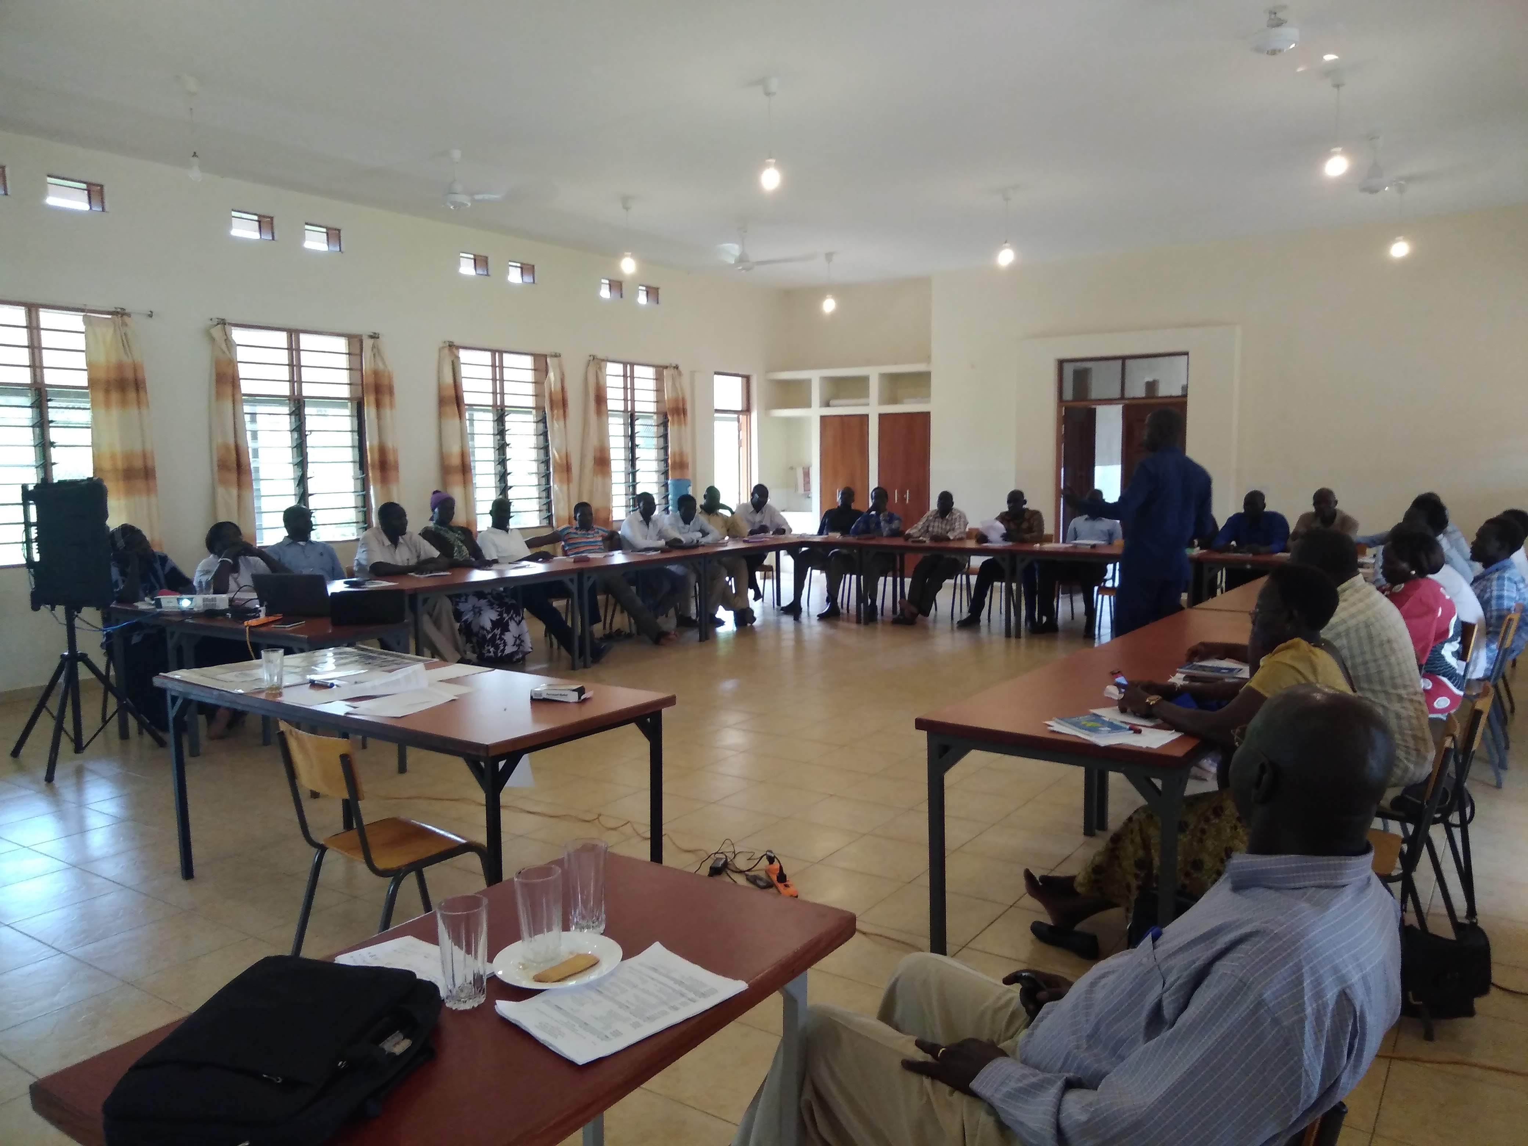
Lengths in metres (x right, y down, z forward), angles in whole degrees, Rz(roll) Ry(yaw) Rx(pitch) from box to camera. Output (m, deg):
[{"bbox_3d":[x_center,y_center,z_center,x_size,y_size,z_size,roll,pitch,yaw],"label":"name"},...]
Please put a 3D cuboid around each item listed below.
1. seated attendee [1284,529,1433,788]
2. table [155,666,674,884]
[{"bbox_3d":[1.786,0.495,4.186,0.600,1.280,0.820,-4,6,-32],"label":"seated attendee"},{"bbox_3d":[-1.261,0.751,4.314,1.840,0.740,0.810,3,6,36],"label":"table"}]

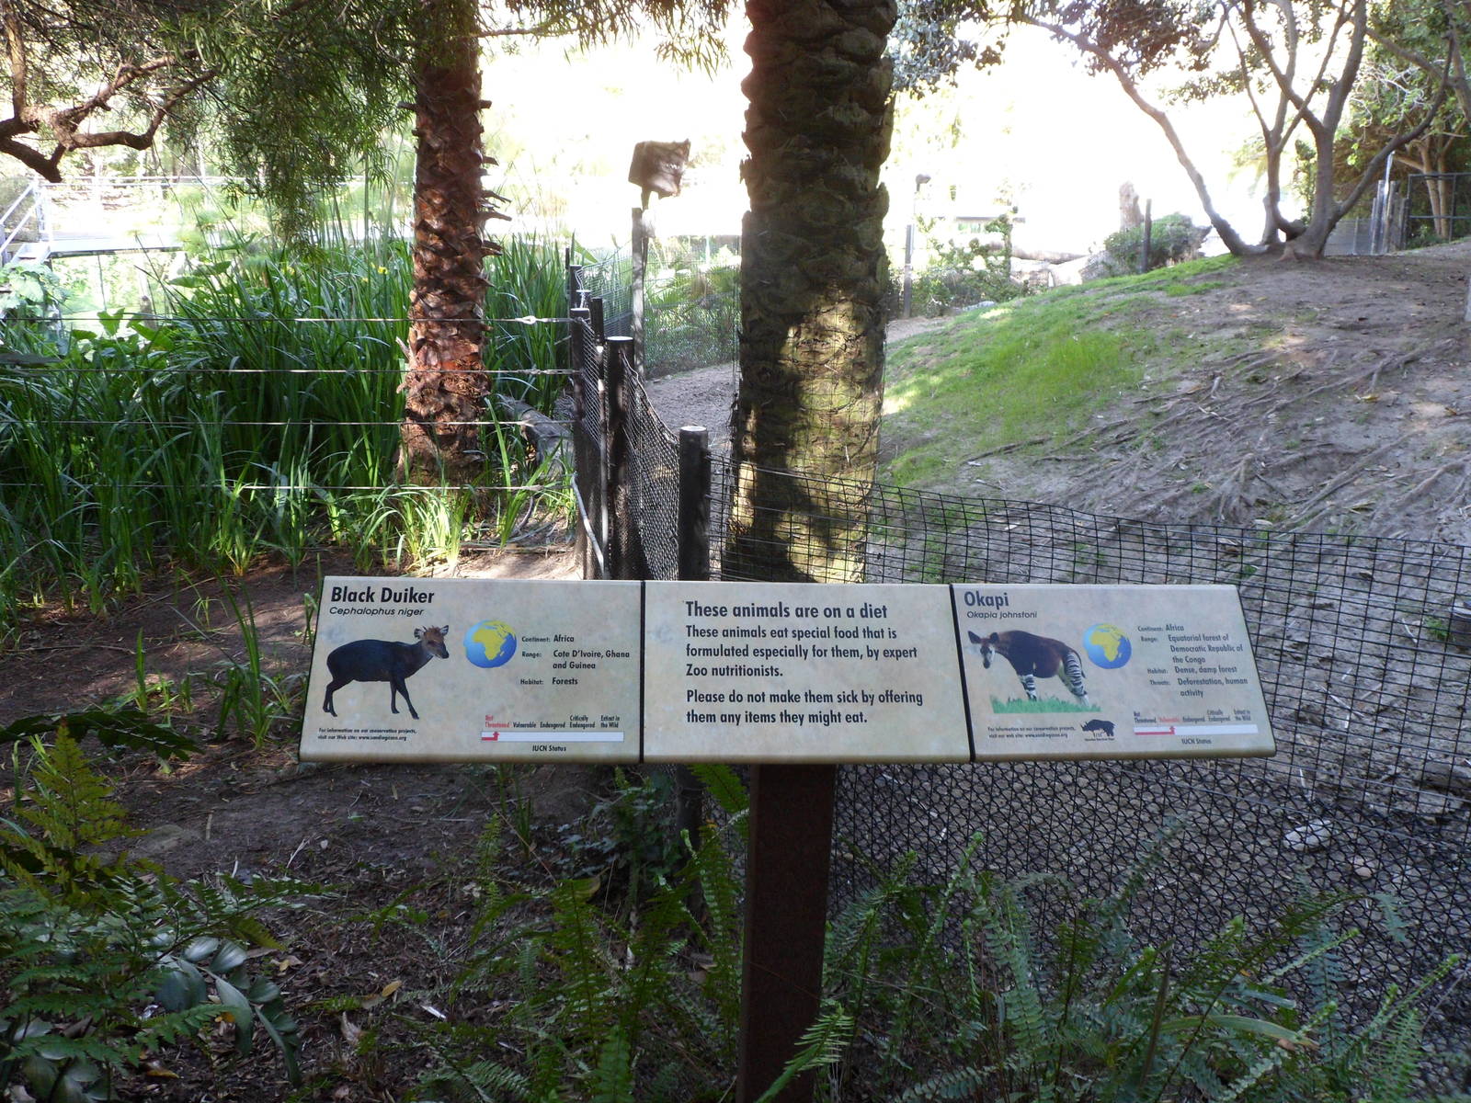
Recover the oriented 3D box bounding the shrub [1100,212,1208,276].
[{"bbox_3d":[8.032,-5.872,22.000,1.950,1.180,1.600,6,16,19],"label":"shrub"}]

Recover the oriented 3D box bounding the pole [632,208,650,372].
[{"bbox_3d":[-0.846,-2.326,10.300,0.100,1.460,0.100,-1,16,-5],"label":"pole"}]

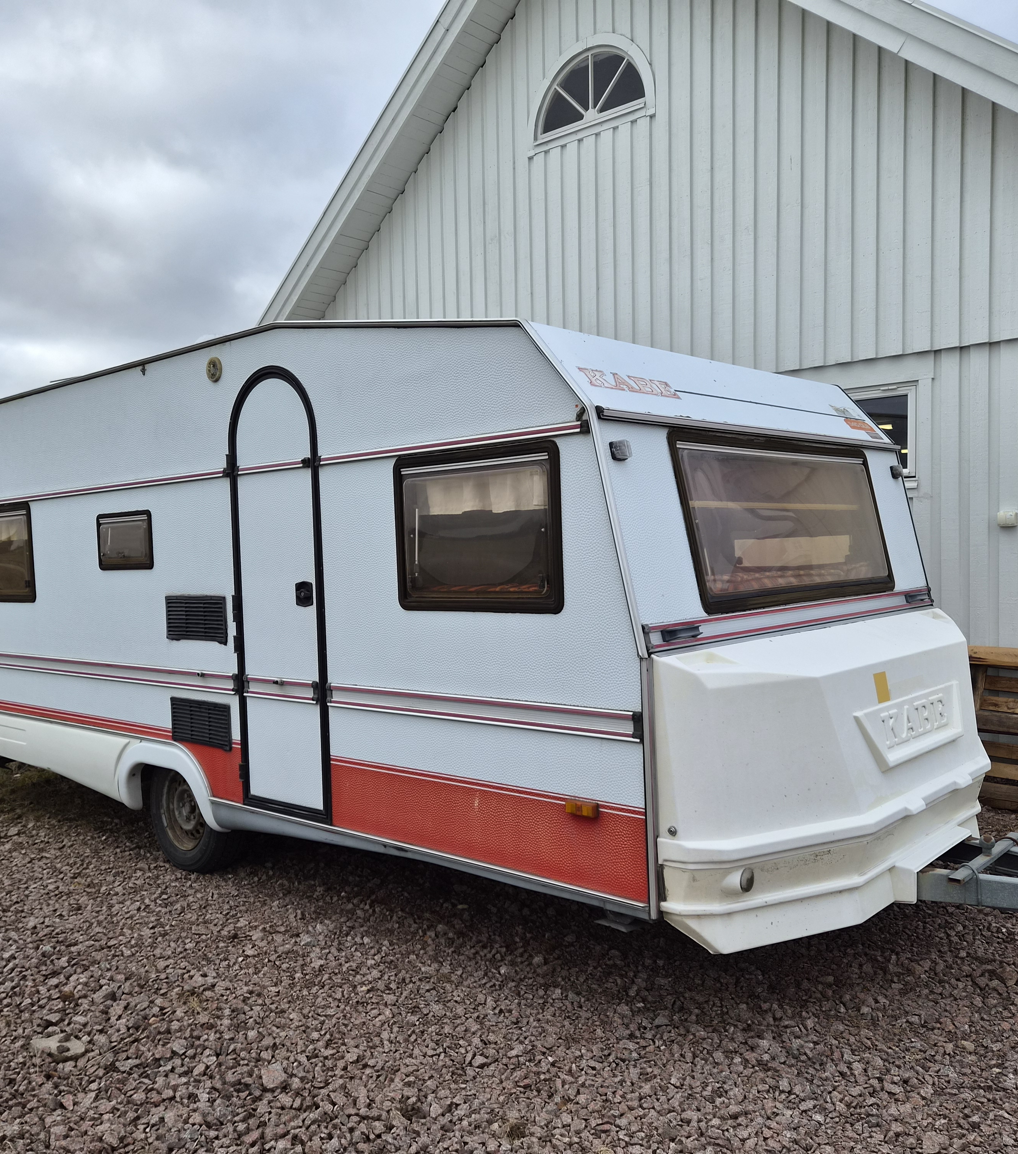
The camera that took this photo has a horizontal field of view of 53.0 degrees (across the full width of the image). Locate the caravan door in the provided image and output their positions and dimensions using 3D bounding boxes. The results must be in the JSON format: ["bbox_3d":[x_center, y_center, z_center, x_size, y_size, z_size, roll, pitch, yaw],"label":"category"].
[{"bbox_3d":[-0.922,0.065,4.037,0.566,1.745,0.050,-1,2,41],"label":"caravan door"}]

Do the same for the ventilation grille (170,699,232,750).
[{"bbox_3d":[-1.345,0.639,4.443,0.474,0.195,0.030,-1,2,41],"label":"ventilation grille"}]

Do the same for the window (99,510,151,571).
[{"bbox_3d":[-1.814,-0.165,4.810,0.503,0.263,0.040,-1,2,41],"label":"window"}]

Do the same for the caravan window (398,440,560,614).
[{"bbox_3d":[-0.119,-0.142,3.318,0.737,0.508,0.040,-1,2,41],"label":"caravan window"}]

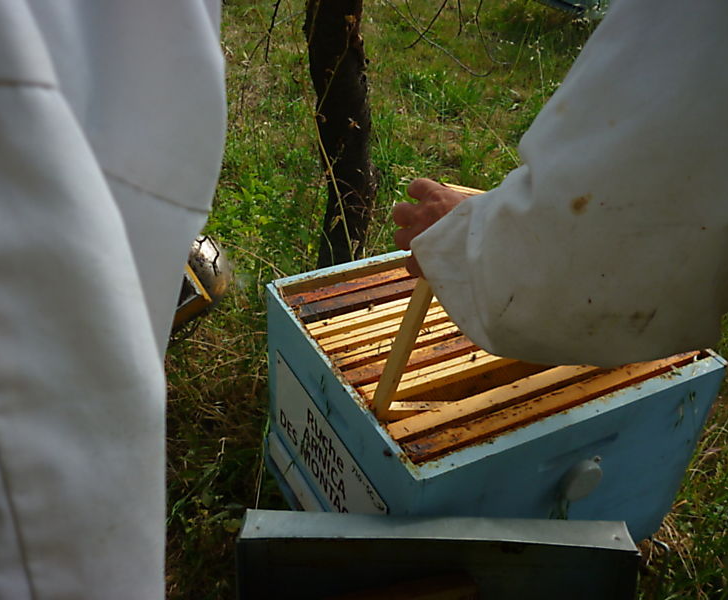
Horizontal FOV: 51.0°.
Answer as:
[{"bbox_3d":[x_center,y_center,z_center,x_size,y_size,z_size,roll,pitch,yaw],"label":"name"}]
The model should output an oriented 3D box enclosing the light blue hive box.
[{"bbox_3d":[0.161,0.179,1.187,0.502,0.353,0.438,-14,38,-25],"label":"light blue hive box"}]

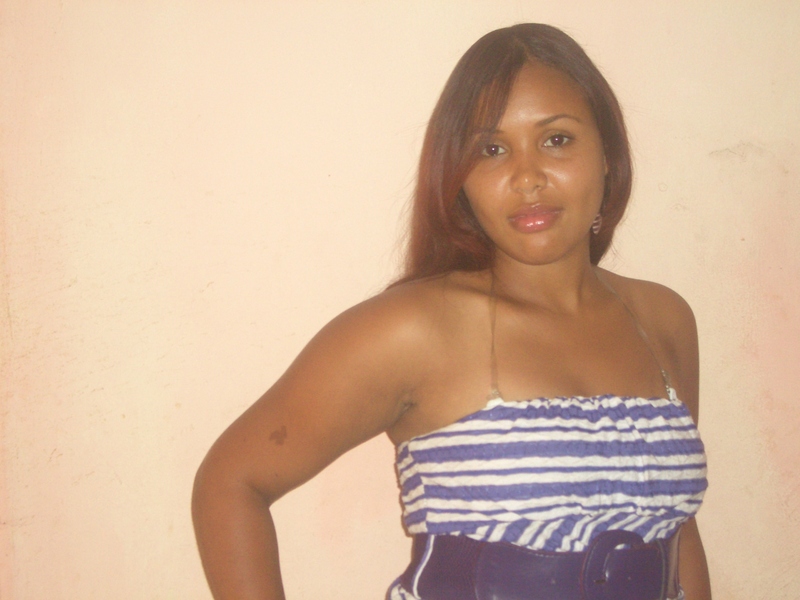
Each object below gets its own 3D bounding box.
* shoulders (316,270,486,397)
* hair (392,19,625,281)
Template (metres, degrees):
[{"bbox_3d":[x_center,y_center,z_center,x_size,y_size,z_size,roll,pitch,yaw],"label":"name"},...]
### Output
[{"bbox_3d":[0.003,0.031,1.380,0.160,0.130,0.130,-1,3,-24],"label":"shoulders"},{"bbox_3d":[0.117,-0.145,1.460,0.230,0.275,0.225,-3,2,8],"label":"hair"}]

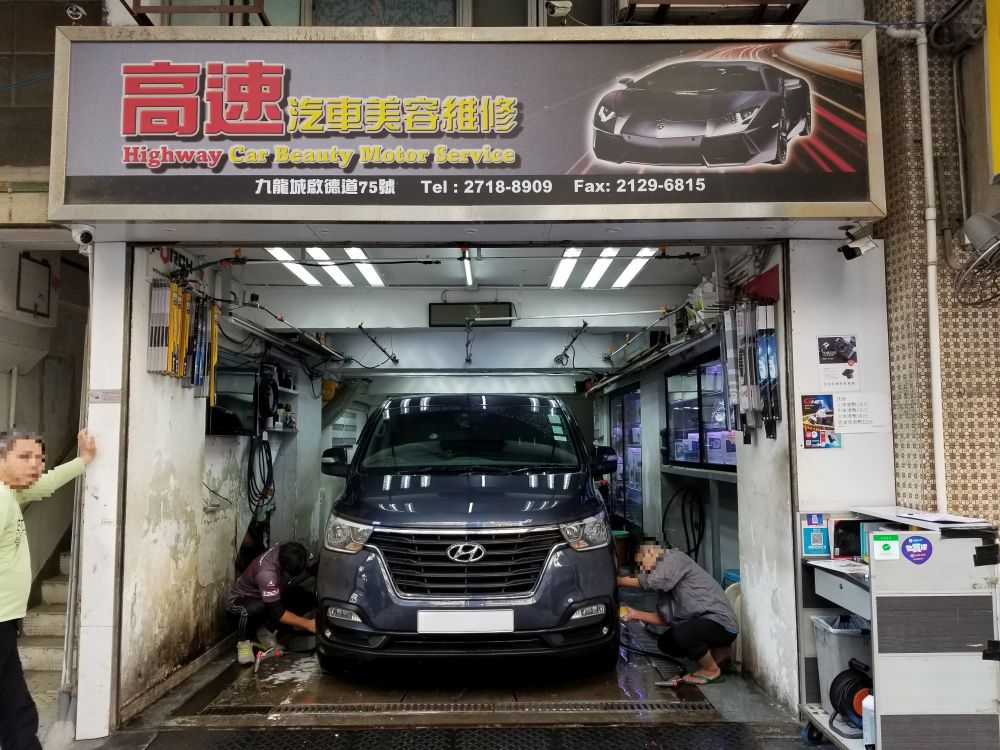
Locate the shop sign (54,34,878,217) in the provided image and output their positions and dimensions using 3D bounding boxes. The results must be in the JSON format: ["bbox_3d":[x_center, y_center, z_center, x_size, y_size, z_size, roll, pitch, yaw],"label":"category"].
[{"bbox_3d":[-0.168,-1.267,3.940,4.180,1.000,0.300,0,-5,-1],"label":"shop sign"}]

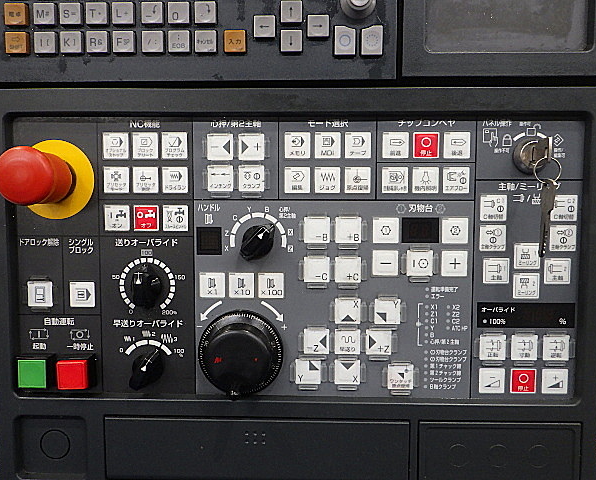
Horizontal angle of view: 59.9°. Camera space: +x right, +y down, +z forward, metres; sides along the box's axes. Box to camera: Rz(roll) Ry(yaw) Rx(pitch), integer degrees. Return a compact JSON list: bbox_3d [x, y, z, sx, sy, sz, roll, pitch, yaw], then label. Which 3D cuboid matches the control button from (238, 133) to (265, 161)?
[{"bbox_3d":[-0.034,-0.069,0.388,0.019,0.019,0.008,0,3,2],"label":"control button"}]

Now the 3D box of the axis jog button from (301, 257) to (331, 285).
[{"bbox_3d":[0.015,0.022,0.392,0.019,0.019,0.008,0,3,2],"label":"axis jog button"}]

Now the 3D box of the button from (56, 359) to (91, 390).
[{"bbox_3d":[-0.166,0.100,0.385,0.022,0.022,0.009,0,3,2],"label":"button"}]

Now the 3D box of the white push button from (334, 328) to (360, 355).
[{"bbox_3d":[0.037,0.076,0.388,0.019,0.019,0.006,0,3,2],"label":"white push button"}]

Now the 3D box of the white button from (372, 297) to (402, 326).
[{"bbox_3d":[0.068,0.054,0.393,0.019,0.019,0.008,0,3,2],"label":"white button"}]

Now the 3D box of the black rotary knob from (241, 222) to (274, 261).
[{"bbox_3d":[-0.029,0.002,0.378,0.025,0.026,0.018,0,4,1],"label":"black rotary knob"}]

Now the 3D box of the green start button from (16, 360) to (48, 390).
[{"bbox_3d":[-0.202,0.102,0.399,0.022,0.022,0.012,0,3,2],"label":"green start button"}]

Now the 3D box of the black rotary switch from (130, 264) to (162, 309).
[{"bbox_3d":[-0.114,0.035,0.381,0.024,0.029,0.018,0,4,1],"label":"black rotary switch"}]

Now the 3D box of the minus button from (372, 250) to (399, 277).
[{"bbox_3d":[0.065,0.017,0.384,0.018,0.019,0.006,0,3,2],"label":"minus button"}]

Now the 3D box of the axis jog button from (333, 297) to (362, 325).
[{"bbox_3d":[0.037,0.053,0.386,0.019,0.019,0.006,0,4,1],"label":"axis jog button"}]

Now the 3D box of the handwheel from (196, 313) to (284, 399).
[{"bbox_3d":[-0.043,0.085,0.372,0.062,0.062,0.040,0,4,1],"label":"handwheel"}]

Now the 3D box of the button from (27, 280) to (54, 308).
[{"bbox_3d":[-0.192,0.040,0.389,0.019,0.019,0.006,0,4,1],"label":"button"}]

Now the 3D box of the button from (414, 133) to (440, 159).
[{"bbox_3d":[0.093,-0.069,0.377,0.019,0.019,0.006,0,4,1],"label":"button"}]

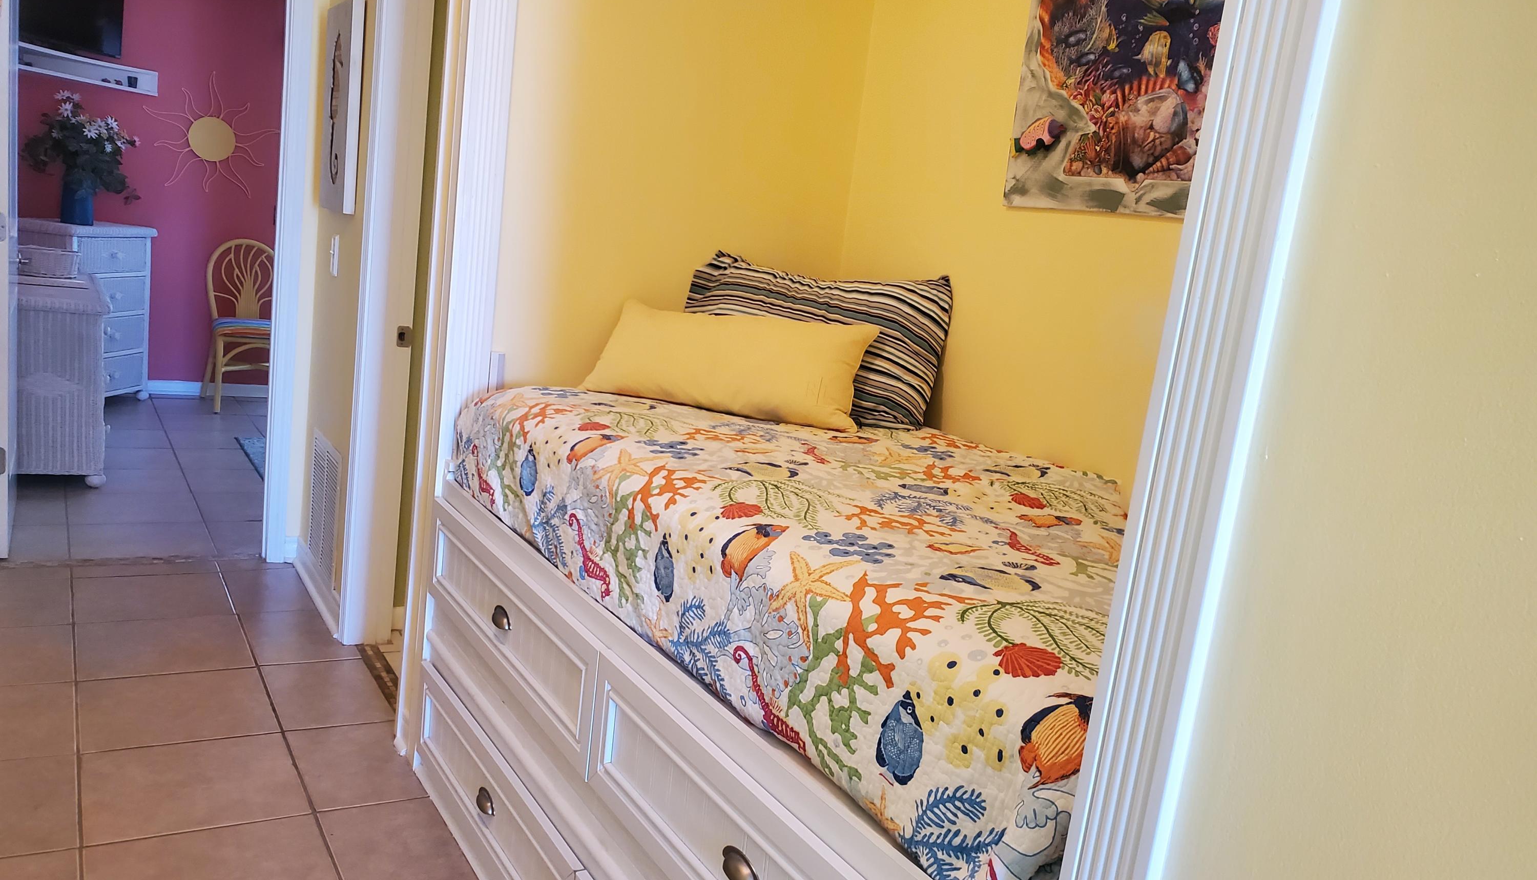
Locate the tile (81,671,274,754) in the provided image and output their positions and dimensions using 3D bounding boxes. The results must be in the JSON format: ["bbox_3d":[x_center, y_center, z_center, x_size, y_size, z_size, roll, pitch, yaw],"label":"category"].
[{"bbox_3d":[-1.498,0.678,2.927,0.430,0.010,0.418,1,12,-32],"label":"tile"}]

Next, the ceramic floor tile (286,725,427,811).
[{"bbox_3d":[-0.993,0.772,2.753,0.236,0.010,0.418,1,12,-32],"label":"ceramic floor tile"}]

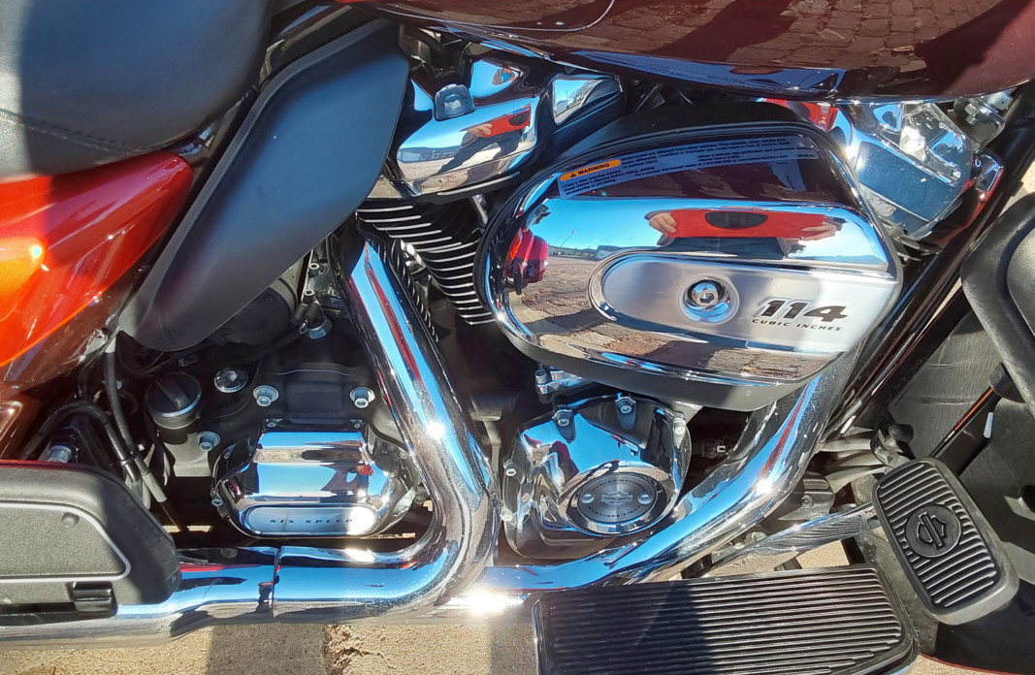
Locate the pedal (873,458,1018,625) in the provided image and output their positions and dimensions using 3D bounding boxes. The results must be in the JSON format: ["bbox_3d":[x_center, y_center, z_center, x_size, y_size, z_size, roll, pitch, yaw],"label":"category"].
[{"bbox_3d":[0.318,0.151,0.630,0.070,0.030,0.118,-35,32,27],"label":"pedal"}]

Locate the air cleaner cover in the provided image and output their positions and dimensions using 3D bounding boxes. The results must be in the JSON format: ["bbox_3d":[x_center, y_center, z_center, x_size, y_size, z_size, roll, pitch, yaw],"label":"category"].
[{"bbox_3d":[0.114,-0.051,0.597,0.269,0.179,0.100,3,36,4],"label":"air cleaner cover"}]

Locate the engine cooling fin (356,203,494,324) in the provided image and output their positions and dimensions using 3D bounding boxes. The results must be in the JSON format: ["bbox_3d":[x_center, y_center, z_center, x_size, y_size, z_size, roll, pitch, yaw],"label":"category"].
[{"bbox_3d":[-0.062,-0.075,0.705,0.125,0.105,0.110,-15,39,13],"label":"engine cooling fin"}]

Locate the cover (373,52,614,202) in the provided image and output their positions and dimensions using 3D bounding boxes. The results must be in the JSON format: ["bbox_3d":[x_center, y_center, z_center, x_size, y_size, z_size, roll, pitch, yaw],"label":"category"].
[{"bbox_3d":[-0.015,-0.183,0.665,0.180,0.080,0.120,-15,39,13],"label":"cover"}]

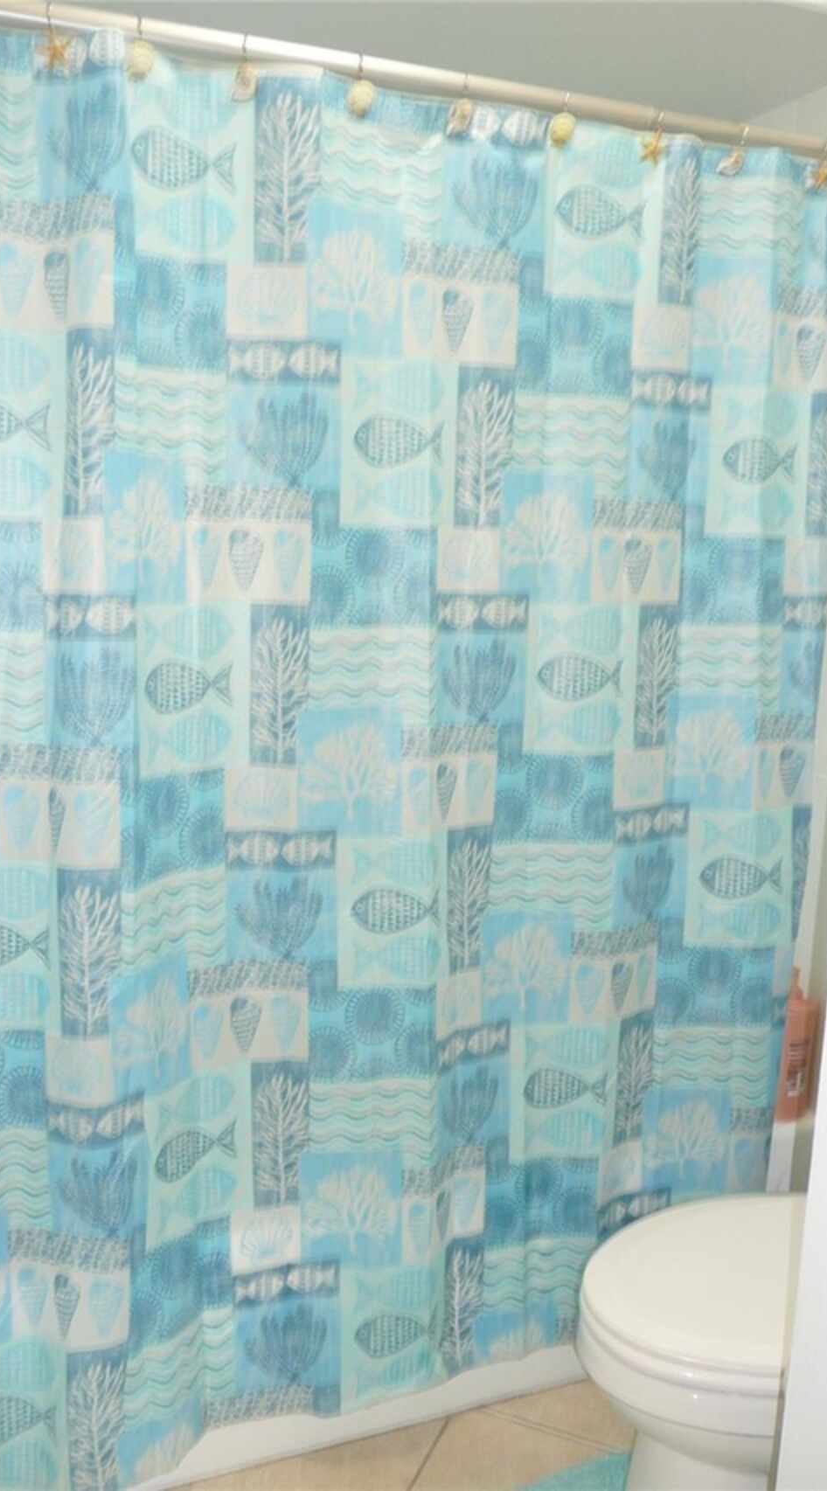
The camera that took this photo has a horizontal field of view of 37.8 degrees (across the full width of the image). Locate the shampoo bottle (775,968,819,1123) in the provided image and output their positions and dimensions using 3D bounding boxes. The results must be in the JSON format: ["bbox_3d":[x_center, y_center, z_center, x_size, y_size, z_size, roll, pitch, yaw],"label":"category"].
[{"bbox_3d":[0.680,0.533,2.172,0.095,0.275,0.075,-2,12,-17],"label":"shampoo bottle"}]

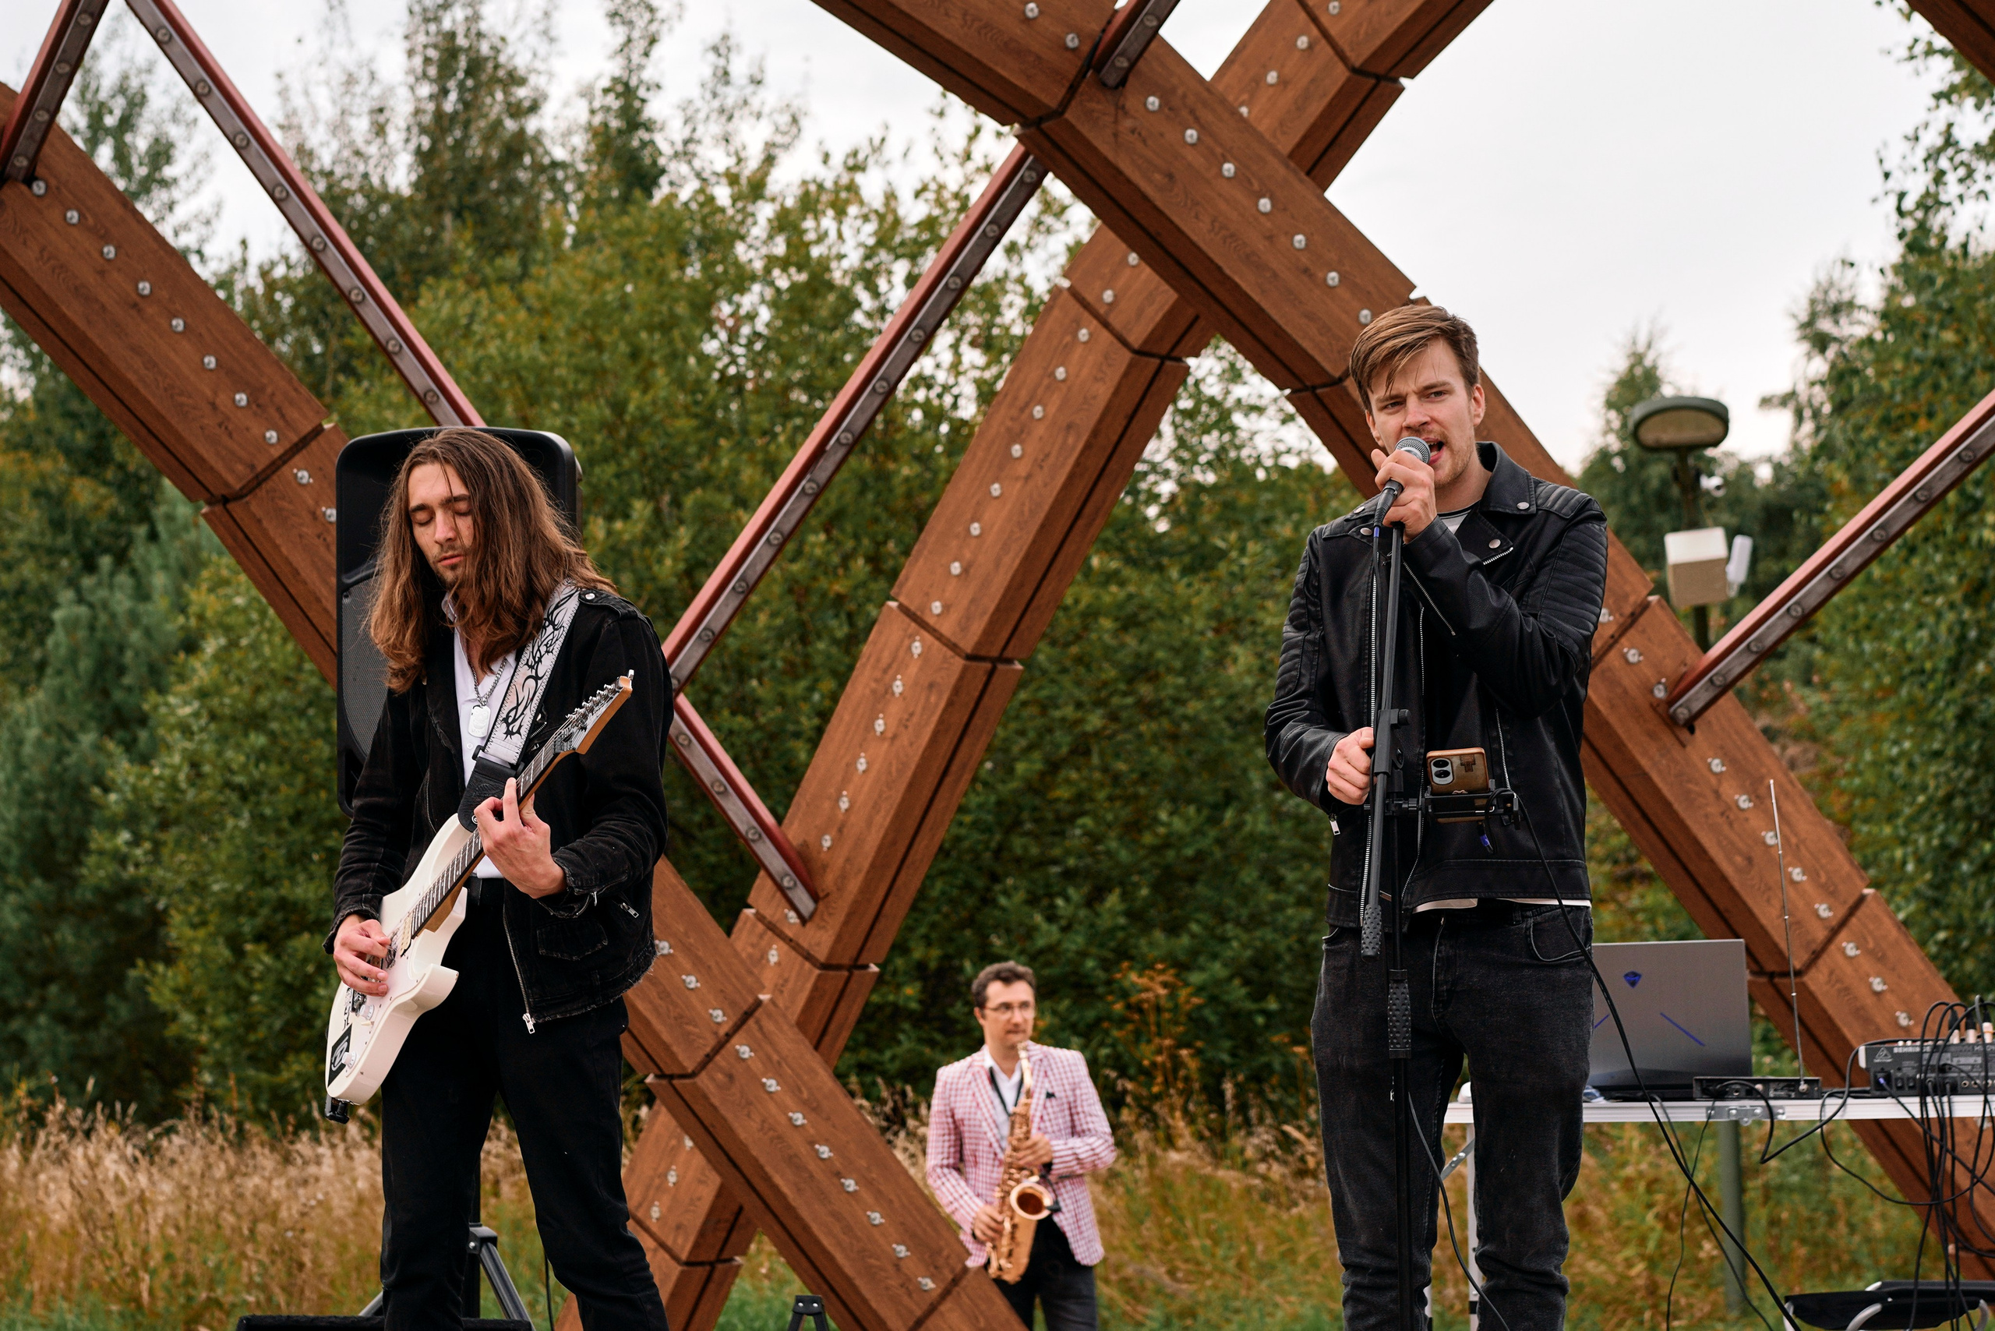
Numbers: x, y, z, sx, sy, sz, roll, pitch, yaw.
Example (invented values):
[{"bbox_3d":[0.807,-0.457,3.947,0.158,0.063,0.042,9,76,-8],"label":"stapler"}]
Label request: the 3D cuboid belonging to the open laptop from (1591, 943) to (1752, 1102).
[{"bbox_3d":[1.086,0.601,5.142,0.364,0.256,0.308,-3,-7,16],"label":"open laptop"}]

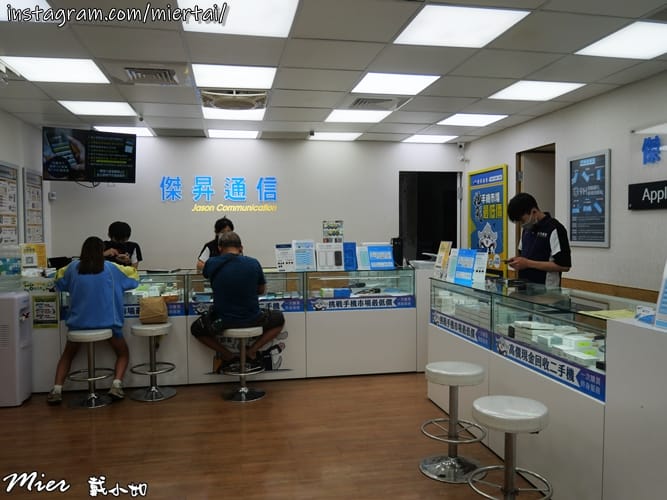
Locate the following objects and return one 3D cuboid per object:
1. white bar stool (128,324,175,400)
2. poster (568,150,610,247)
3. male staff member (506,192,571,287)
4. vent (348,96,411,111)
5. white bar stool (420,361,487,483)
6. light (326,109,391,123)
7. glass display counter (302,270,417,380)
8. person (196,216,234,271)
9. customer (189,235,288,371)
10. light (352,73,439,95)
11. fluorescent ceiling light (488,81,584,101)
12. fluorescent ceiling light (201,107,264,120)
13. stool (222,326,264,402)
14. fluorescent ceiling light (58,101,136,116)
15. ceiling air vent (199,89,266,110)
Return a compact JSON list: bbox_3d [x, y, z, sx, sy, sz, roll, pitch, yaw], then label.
[{"bbox_3d":[-1.690,1.031,4.659,0.420,0.639,0.420,-1,2,-9],"label":"white bar stool"},{"bbox_3d":[2.192,-0.422,4.304,0.030,0.800,0.520,-1,3,-11],"label":"poster"},{"bbox_3d":[1.509,0.398,3.658,0.460,1.640,0.500,-2,3,-25],"label":"male staff member"},{"bbox_3d":[0.387,-1.327,4.457,0.530,0.050,0.510,-1,3,-11],"label":"vent"},{"bbox_3d":[0.696,0.970,2.891,0.415,0.590,0.415,-1,3,-11],"label":"white bar stool"},{"bbox_3d":[0.253,-1.376,5.122,0.607,0.060,0.533,-1,3,-11],"label":"light"},{"bbox_3d":[0.244,0.753,5.479,1.155,1.091,0.550,-1,2,-9],"label":"glass display counter"},{"bbox_3d":[-1.099,0.420,5.085,0.520,1.476,0.420,-1,3,-11],"label":"person"},{"bbox_3d":[-0.900,0.481,4.706,0.877,1.310,0.670,-1,2,-9],"label":"customer"},{"bbox_3d":[0.484,-1.330,3.992,0.582,0.060,0.546,-1,3,-11],"label":"light"},{"bbox_3d":[1.714,-1.359,4.255,0.605,0.060,0.532,-1,3,-11],"label":"fluorescent ceiling light"},{"bbox_3d":[-0.944,-1.328,4.804,0.580,0.050,0.560,-1,3,-11],"label":"fluorescent ceiling light"},{"bbox_3d":[-0.831,1.031,4.623,0.420,0.626,0.420,-1,2,-9],"label":"stool"},{"bbox_3d":[-2.121,-1.302,4.561,0.580,0.050,0.560,-1,3,-11],"label":"fluorescent ceiling light"},{"bbox_3d":[-0.851,-1.290,4.319,0.570,0.090,0.540,-1,3,-11],"label":"ceiling air vent"}]

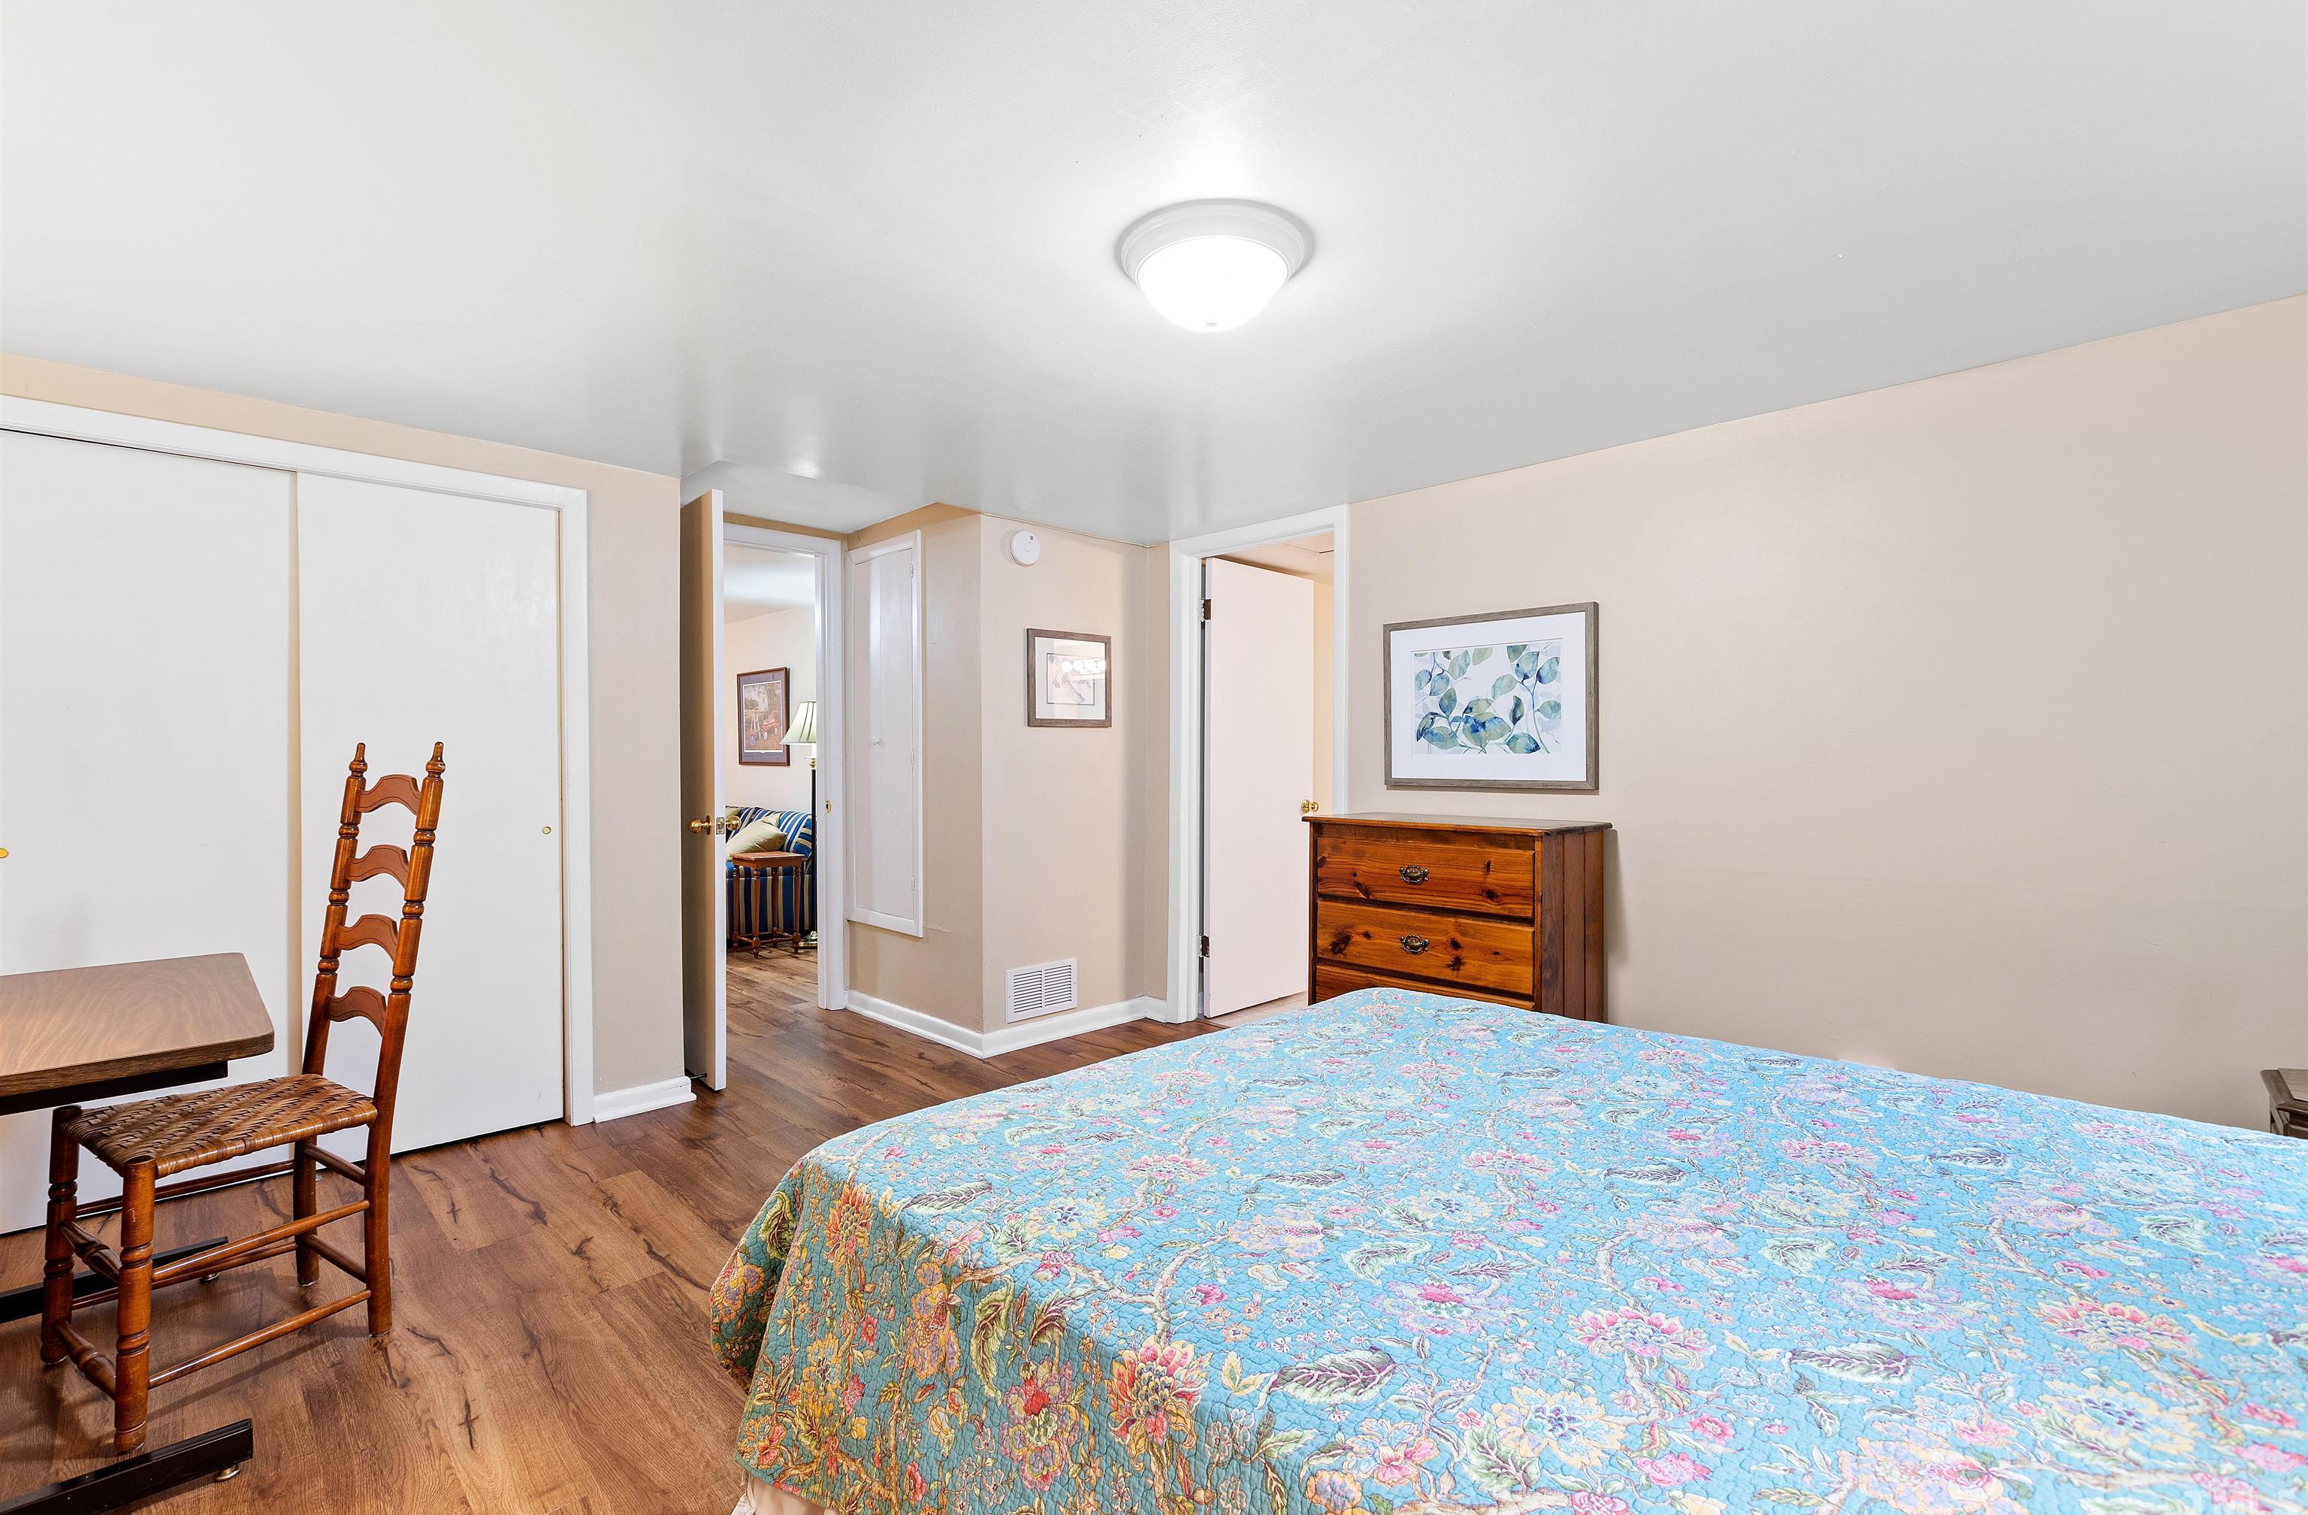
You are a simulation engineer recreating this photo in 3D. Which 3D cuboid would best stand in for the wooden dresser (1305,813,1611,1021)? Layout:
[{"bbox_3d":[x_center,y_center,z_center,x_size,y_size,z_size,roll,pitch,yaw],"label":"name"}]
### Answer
[{"bbox_3d":[0.938,0.689,3.032,0.430,0.965,0.800,-1,1,-44],"label":"wooden dresser"}]

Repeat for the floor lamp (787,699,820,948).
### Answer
[{"bbox_3d":[-2.155,0.390,5.959,0.430,1.520,0.430,-1,1,-44],"label":"floor lamp"}]

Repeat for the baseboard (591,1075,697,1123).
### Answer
[{"bbox_3d":[-1.673,1.129,3.179,0.300,0.090,0.022,-1,1,-44],"label":"baseboard"}]

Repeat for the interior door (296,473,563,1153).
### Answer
[{"bbox_3d":[-2.112,0.192,2.858,0.630,1.960,0.035,-1,1,-44],"label":"interior door"}]

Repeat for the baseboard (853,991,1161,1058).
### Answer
[{"bbox_3d":[-0.679,1.117,4.416,0.910,0.090,1.120,-1,1,-44],"label":"baseboard"}]

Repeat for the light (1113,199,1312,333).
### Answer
[{"bbox_3d":[0.109,-0.851,1.740,0.360,0.150,0.360,0,1,0],"label":"light"}]

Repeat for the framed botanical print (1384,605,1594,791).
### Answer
[{"bbox_3d":[1.088,-0.185,3.202,0.025,0.580,0.750,-1,1,-44],"label":"framed botanical print"}]

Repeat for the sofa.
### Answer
[{"bbox_3d":[-3.189,0.743,6.911,0.900,0.800,1.950,-1,1,-44],"label":"sofa"}]

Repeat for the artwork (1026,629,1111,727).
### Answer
[{"bbox_3d":[-0.348,-0.323,4.041,0.452,0.402,0.022,-1,1,-44],"label":"artwork"}]

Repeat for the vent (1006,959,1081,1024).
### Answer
[{"bbox_3d":[-0.454,0.950,3.953,0.357,0.207,0.015,-1,1,-44],"label":"vent"}]

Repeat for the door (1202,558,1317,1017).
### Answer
[{"bbox_3d":[0.506,0.130,4.452,0.710,2.030,0.035,-1,1,-44],"label":"door"}]

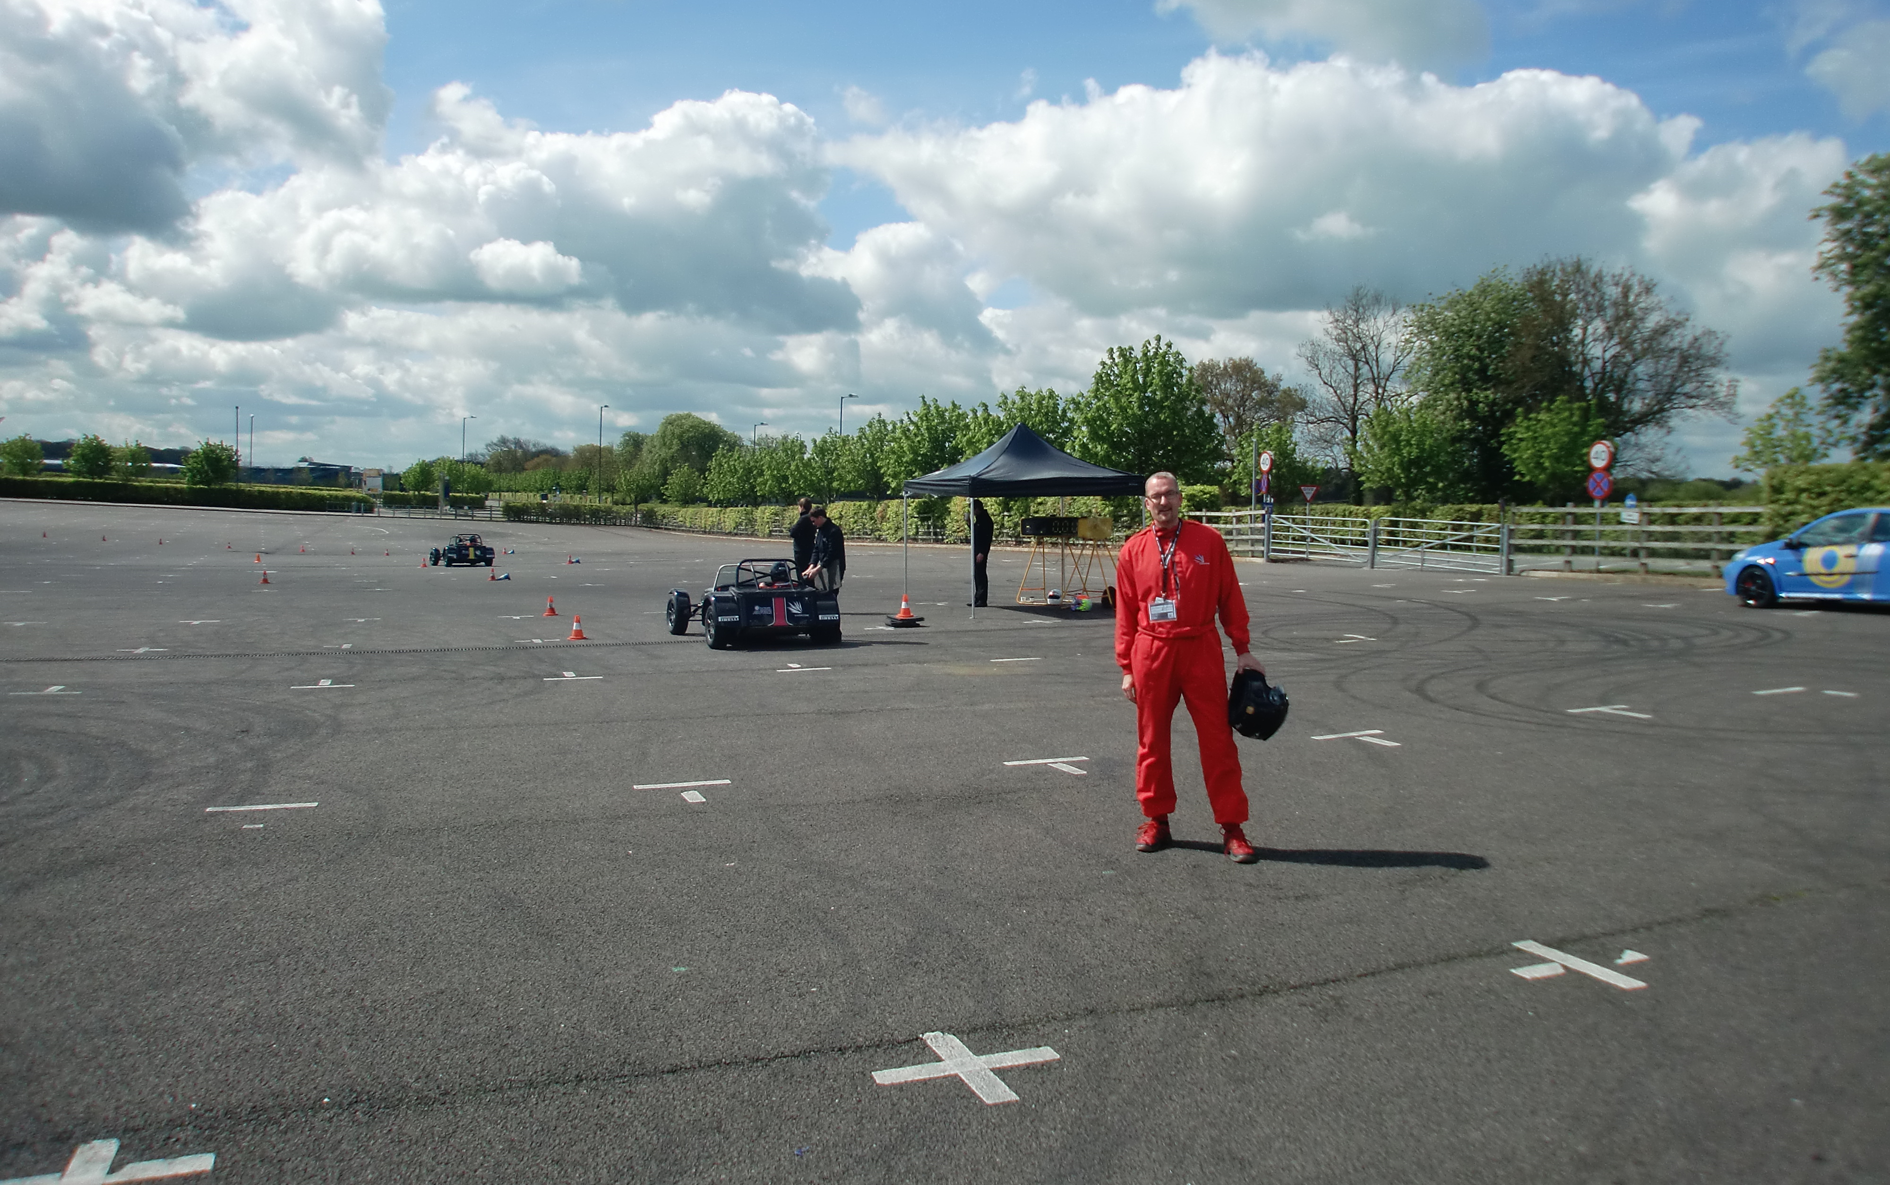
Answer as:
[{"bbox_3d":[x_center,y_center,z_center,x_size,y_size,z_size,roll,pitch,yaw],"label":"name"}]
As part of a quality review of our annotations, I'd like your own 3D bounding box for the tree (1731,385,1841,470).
[{"bbox_3d":[23.062,-3.347,39.000,2.700,4.625,2.700,0,3,0],"label":"tree"}]

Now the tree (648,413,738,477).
[{"bbox_3d":[-27.650,-14.026,155.000,10.500,11.124,10.500,0,3,0],"label":"tree"}]

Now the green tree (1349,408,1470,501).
[{"bbox_3d":[16.683,-4.138,51.000,4.000,5.040,4.000,0,3,0],"label":"green tree"}]

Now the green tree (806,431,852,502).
[{"bbox_3d":[-6.450,-6.163,79.000,2.800,5.834,2.900,0,3,0],"label":"green tree"}]

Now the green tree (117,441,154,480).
[{"bbox_3d":[-73.160,-11.650,128.000,3.400,4.200,3.300,0,3,0],"label":"green tree"}]

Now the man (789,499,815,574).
[{"bbox_3d":[-2.194,-0.577,22.200,0.420,1.800,0.520,3,4,41],"label":"man"}]

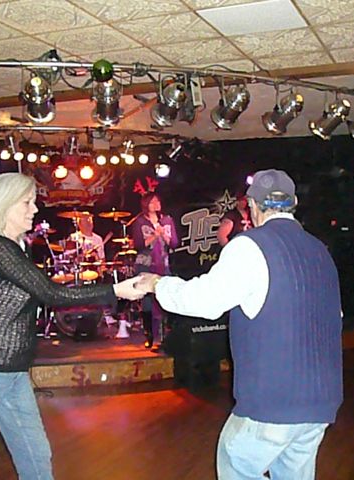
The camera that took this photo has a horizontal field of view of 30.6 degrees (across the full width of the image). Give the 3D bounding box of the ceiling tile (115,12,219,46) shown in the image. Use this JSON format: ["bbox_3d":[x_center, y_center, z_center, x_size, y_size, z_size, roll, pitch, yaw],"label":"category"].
[{"bbox_3d":[-0.056,-1.433,4.419,0.600,0.020,0.600,0,1,22],"label":"ceiling tile"}]

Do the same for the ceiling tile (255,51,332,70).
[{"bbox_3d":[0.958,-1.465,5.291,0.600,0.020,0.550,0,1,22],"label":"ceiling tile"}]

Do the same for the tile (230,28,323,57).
[{"bbox_3d":[0.740,-1.448,4.760,0.610,0.020,0.610,0,1,22],"label":"tile"}]

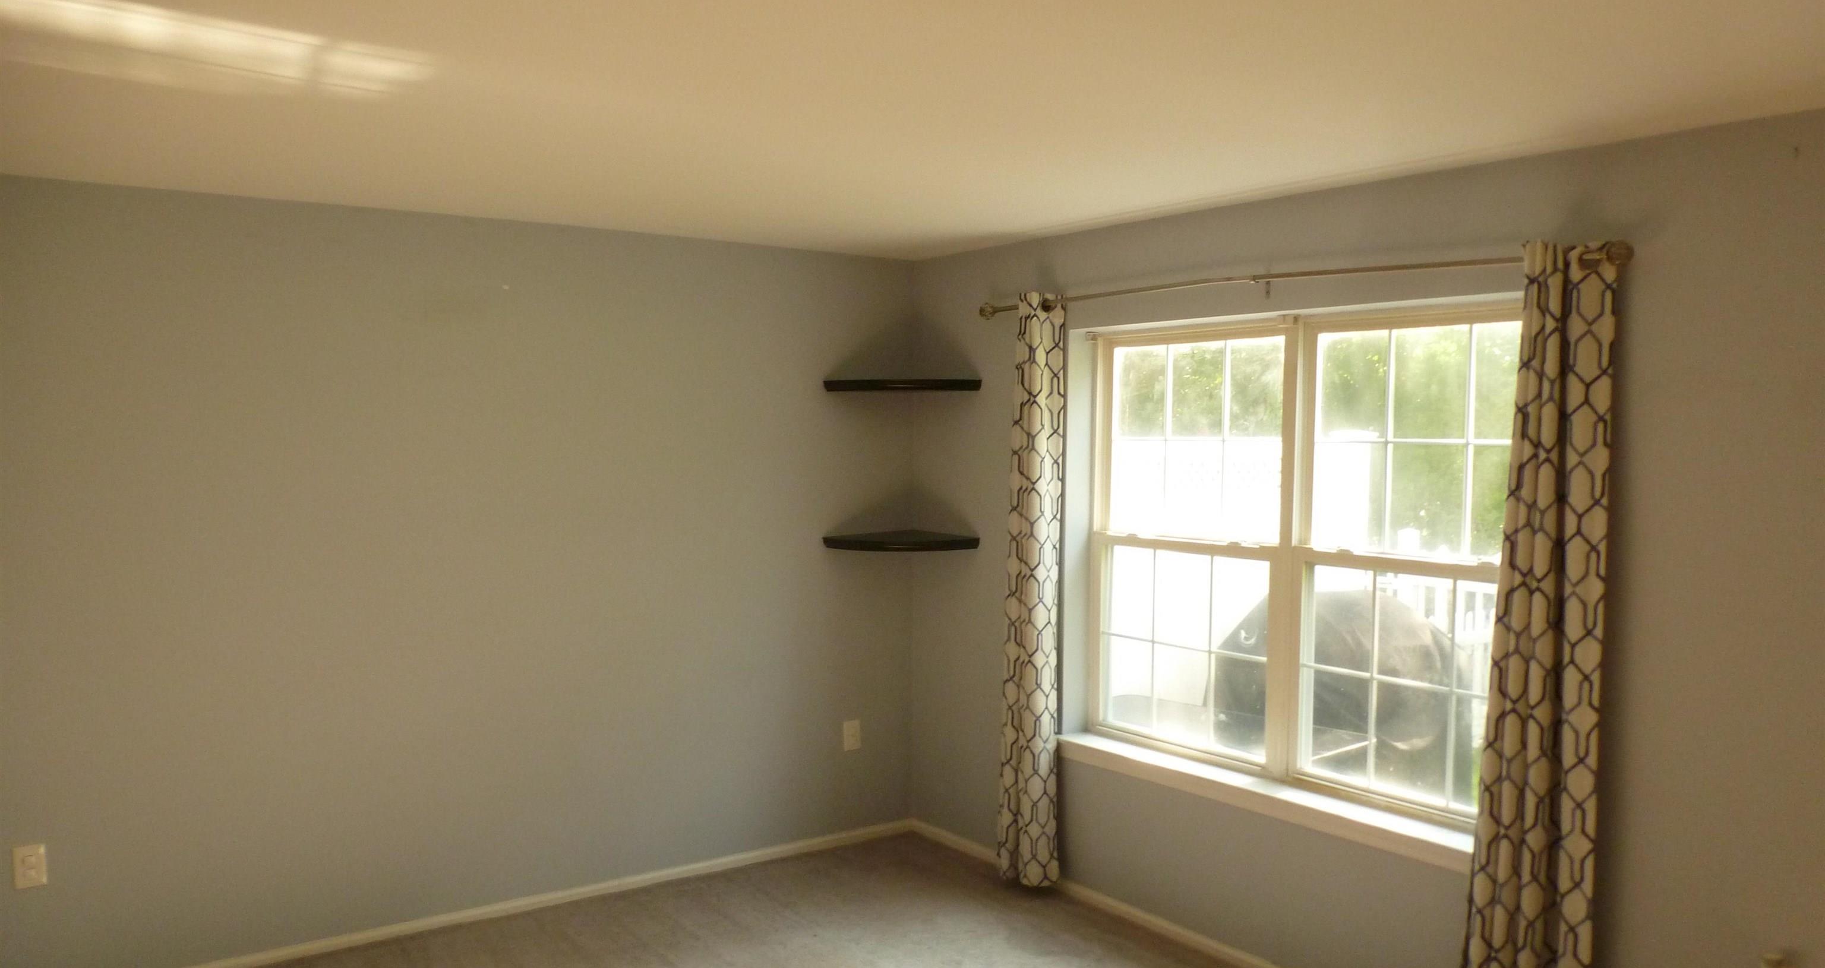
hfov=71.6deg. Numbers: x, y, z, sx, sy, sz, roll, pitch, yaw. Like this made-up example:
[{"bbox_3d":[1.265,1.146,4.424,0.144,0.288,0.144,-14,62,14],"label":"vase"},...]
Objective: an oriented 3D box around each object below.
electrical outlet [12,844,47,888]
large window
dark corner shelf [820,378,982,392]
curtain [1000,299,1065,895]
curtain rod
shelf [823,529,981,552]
[{"bbox_3d":[-2.536,1.102,3.639,0.073,0.117,0.012,-1,3,-34],"label":"electrical outlet"},{"bbox_3d":[1.190,0.216,3.981,0.108,1.478,1.724,-2,3,-38],"label":"large window"},{"bbox_3d":[-0.024,-0.392,5.102,0.621,0.041,0.384,1,3,9],"label":"dark corner shelf"},{"bbox_3d":[0.436,0.390,4.646,0.108,2.167,0.295,-2,3,-38],"label":"curtain"},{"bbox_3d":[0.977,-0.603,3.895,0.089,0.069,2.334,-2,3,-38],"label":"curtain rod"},{"bbox_3d":[-0.027,0.235,5.129,0.621,0.041,0.384,1,3,9],"label":"shelf"}]

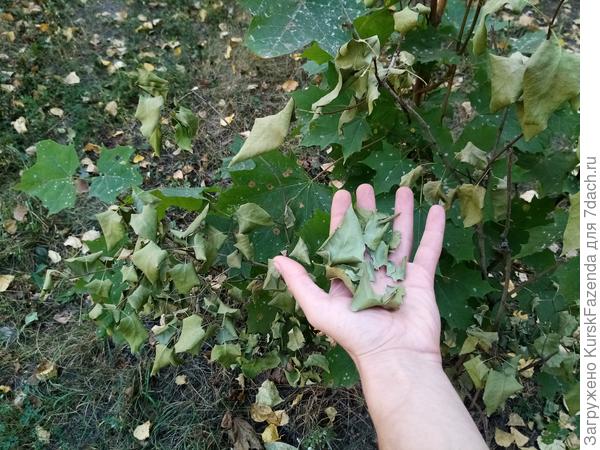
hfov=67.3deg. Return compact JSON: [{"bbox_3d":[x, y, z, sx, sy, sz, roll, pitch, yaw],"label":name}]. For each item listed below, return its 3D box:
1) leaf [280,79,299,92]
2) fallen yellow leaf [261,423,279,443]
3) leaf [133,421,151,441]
[{"bbox_3d":[-0.037,-0.556,1.806,0.053,0.020,0.064,27,60,17],"label":"leaf"},{"bbox_3d":[-0.070,0.503,1.089,0.041,0.022,0.045,6,56,4],"label":"fallen yellow leaf"},{"bbox_3d":[-0.378,0.498,1.094,0.039,0.018,0.045,24,59,15],"label":"leaf"}]

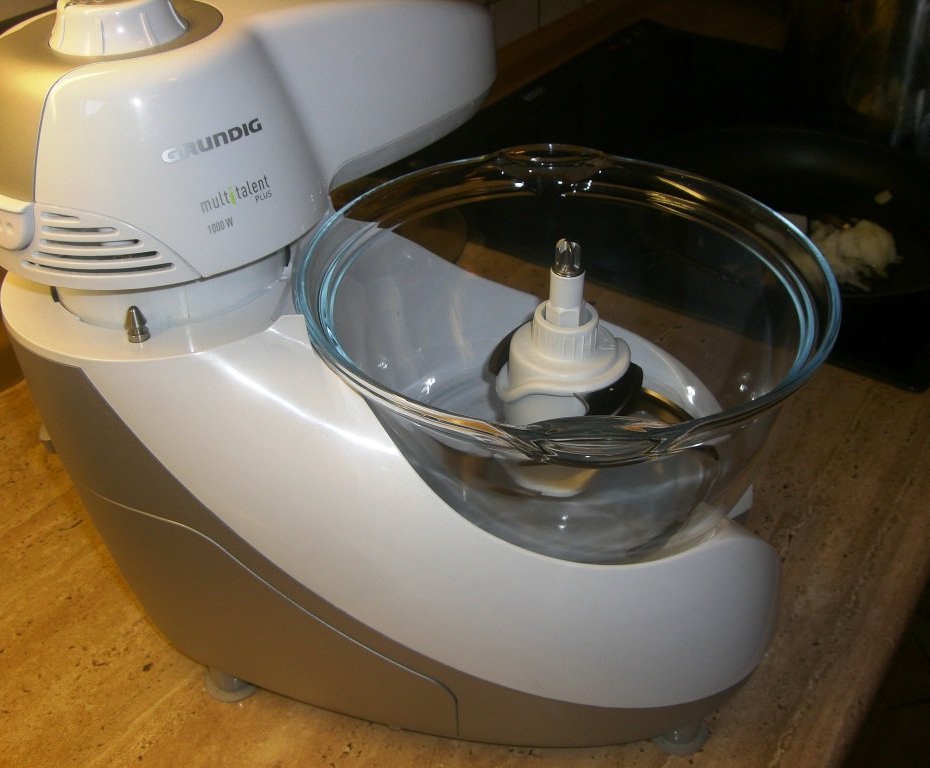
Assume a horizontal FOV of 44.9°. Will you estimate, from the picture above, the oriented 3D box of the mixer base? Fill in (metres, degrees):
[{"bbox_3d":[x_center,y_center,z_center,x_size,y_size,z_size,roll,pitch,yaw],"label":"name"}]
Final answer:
[{"bbox_3d":[-0.034,0.019,0.592,0.394,0.163,0.279,4,37,6],"label":"mixer base"}]

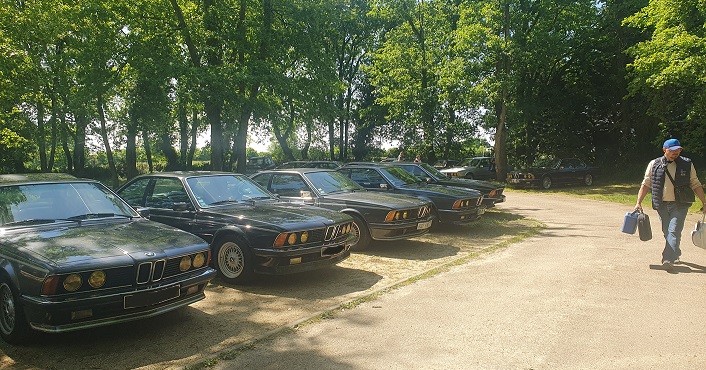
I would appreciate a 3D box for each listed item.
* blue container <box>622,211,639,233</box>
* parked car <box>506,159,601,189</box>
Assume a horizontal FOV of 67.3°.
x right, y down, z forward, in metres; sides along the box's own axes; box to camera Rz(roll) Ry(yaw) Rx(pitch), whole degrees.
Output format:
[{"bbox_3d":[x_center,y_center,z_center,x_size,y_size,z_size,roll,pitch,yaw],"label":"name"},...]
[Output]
[{"bbox_3d":[4.065,0.549,7.772,0.165,0.310,0.220,14,9,26],"label":"blue container"},{"bbox_3d":[9.100,-0.517,23.740,4.760,1.370,1.730,-3,3,-28],"label":"parked car"}]

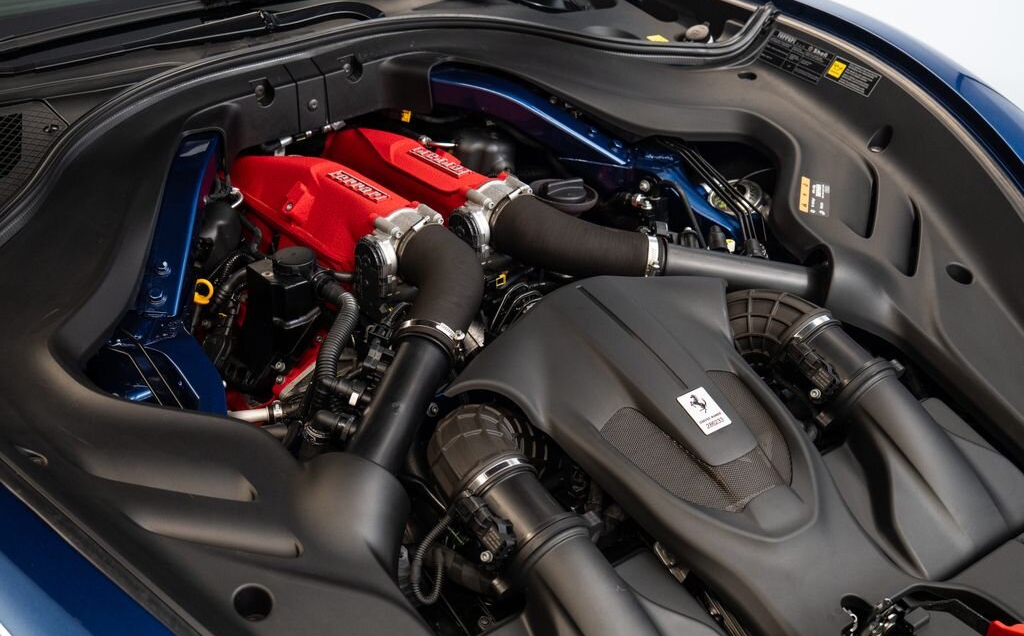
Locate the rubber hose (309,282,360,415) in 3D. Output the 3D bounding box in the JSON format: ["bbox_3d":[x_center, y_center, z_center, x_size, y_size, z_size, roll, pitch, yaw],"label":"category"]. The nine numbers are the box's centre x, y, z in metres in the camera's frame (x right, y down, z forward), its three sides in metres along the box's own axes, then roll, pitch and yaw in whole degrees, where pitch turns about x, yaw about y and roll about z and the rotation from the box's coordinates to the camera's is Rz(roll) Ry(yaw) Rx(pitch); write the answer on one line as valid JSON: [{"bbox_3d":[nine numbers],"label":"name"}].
[{"bbox_3d":[-0.222,0.034,1.730,0.065,0.170,0.070,-22,42,-30],"label":"rubber hose"}]

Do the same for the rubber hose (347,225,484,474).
[{"bbox_3d":[-0.107,0.026,1.678,0.120,0.085,0.440,3,36,0],"label":"rubber hose"}]

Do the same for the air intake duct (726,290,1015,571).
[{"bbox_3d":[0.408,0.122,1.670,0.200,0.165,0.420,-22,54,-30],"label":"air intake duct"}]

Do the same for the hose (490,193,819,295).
[{"bbox_3d":[0.179,-0.087,1.852,0.440,0.085,0.120,11,37,12],"label":"hose"}]

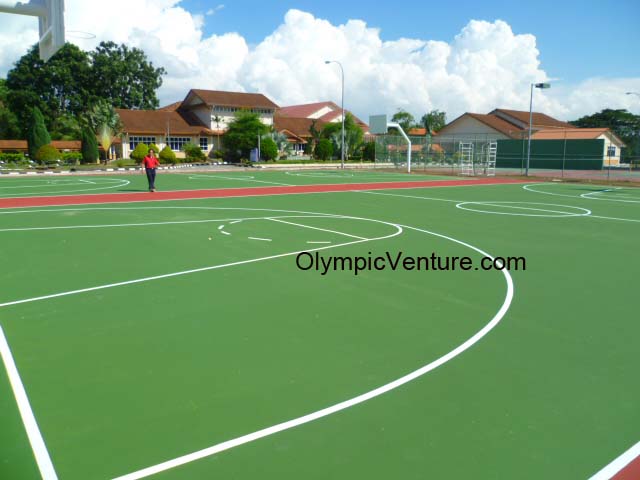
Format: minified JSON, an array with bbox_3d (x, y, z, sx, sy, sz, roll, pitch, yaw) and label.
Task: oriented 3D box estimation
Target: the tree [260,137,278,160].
[{"bbox_3d":[-5.189,-9.346,53.197,1.850,2.530,1.850,0,10,-6],"label":"tree"}]

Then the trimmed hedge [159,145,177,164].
[{"bbox_3d":[-15.734,-8.810,53.500,1.754,1.985,1.754,0,9,0],"label":"trimmed hedge"}]

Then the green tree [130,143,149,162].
[{"bbox_3d":[-18.254,-8.772,52.500,1.771,1.998,1.771,0,9,0],"label":"green tree"}]

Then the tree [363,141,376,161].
[{"bbox_3d":[5.370,-9.679,56.162,1.520,2.190,1.520,2,10,5],"label":"tree"}]

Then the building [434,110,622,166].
[{"bbox_3d":[31.983,-15.370,75.937,17.000,8.400,22.000,-6,12,-36],"label":"building"}]

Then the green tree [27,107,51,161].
[{"bbox_3d":[-28.289,-10.502,52.030,2.410,5.670,2.410,1,10,0],"label":"green tree"}]

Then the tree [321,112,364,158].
[{"bbox_3d":[2.686,-12.364,61.801,5.370,5.560,5.370,1,10,0],"label":"tree"}]

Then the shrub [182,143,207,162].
[{"bbox_3d":[-13.575,-9.438,56.000,2.518,2.184,2.518,0,9,0],"label":"shrub"}]

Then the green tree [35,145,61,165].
[{"bbox_3d":[-24.671,-7.808,47.000,2.246,1.610,2.246,0,9,0],"label":"green tree"}]

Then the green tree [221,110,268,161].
[{"bbox_3d":[-7.715,-10.769,53.975,4.900,5.320,4.660,-1,10,-8],"label":"green tree"}]

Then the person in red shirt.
[{"bbox_3d":[-6.284,-2.582,19.190,0.600,1.600,0.420,-2,10,-14],"label":"person in red shirt"}]

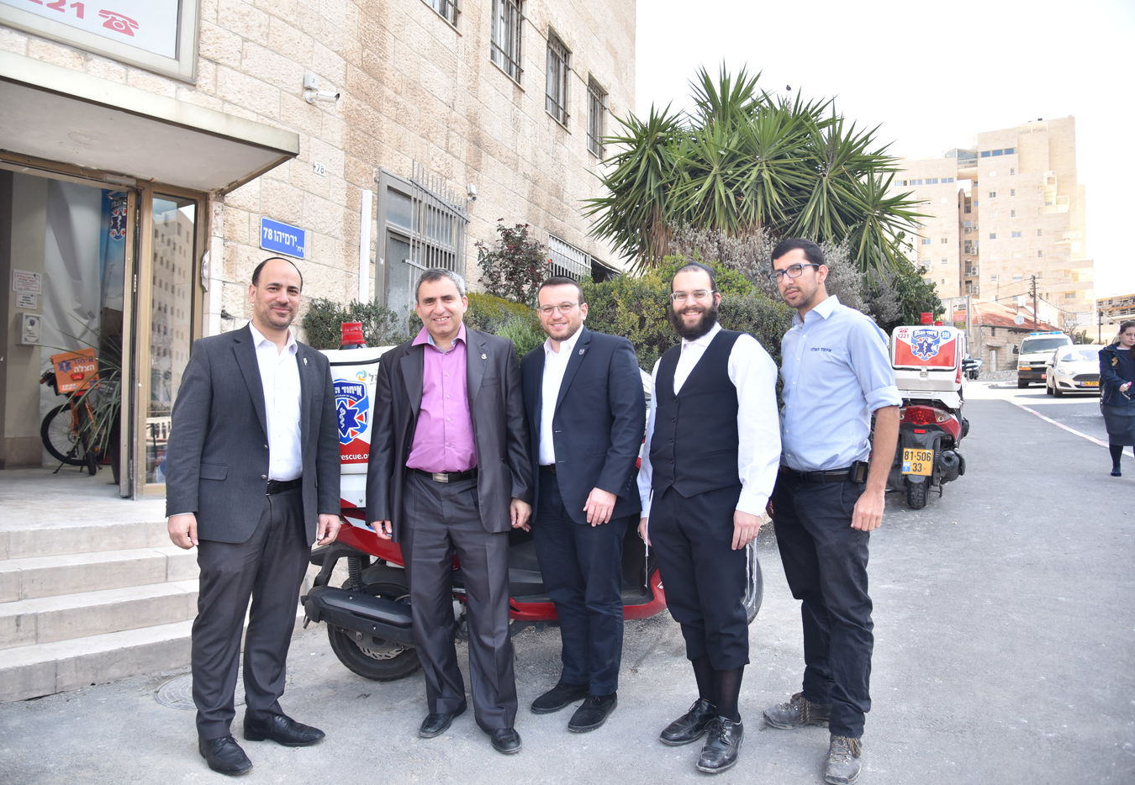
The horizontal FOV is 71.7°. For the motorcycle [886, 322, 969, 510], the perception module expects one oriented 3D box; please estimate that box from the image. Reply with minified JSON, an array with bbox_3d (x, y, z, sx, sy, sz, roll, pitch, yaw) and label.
[{"bbox_3d":[3.100,0.140,6.840,0.740,1.500,2.100,-1,1,28],"label":"motorcycle"}]

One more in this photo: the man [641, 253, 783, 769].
[{"bbox_3d":[0.511,0.399,2.843,0.480,1.740,0.380,-1,-3,34],"label":"man"}]

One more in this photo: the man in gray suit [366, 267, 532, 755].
[{"bbox_3d":[-0.445,0.403,2.955,0.600,1.750,0.380,1,-2,-4],"label":"man in gray suit"}]

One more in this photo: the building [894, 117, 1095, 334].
[{"bbox_3d":[65.700,-22.300,122.000,26.000,32.000,18.000,-1,-3,25],"label":"building"}]

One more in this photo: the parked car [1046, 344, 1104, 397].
[{"bbox_3d":[14.850,-0.680,22.800,1.750,1.480,3.970,-1,1,27],"label":"parked car"}]

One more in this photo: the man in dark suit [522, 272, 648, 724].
[{"bbox_3d":[0.057,0.404,3.159,0.520,1.750,0.400,-1,-3,35],"label":"man in dark suit"}]

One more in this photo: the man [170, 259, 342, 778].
[{"bbox_3d":[-1.140,0.390,2.849,0.570,1.780,0.400,3,-3,-40],"label":"man"}]

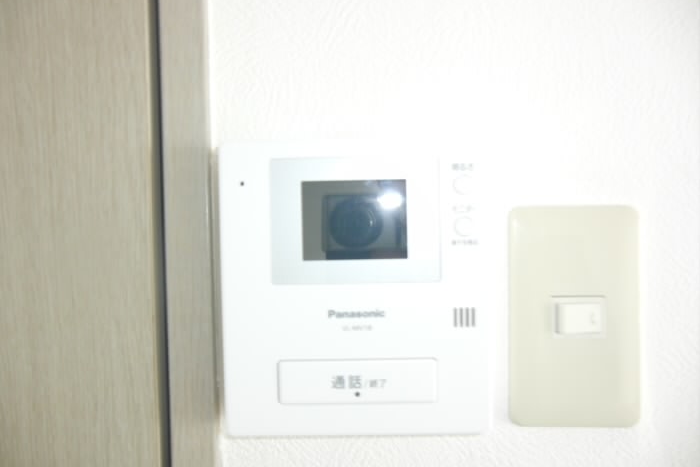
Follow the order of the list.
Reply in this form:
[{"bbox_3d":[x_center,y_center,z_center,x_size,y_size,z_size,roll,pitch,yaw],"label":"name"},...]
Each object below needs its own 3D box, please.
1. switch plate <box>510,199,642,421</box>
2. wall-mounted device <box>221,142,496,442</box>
[{"bbox_3d":[0.121,0.044,0.257,0.070,0.120,0.010,-1,1,1],"label":"switch plate"},{"bbox_3d":[0.003,0.026,0.249,0.130,0.142,0.026,-1,1,1],"label":"wall-mounted device"}]

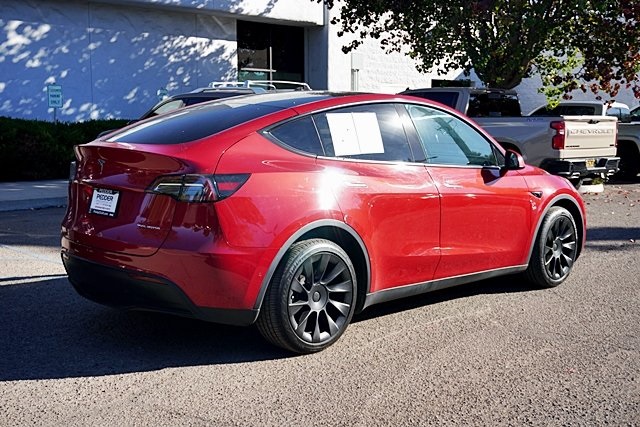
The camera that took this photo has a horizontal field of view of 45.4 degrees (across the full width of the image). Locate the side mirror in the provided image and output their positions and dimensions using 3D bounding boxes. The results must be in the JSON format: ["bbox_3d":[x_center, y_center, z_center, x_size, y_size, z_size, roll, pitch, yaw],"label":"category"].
[{"bbox_3d":[1.502,-0.414,5.901,0.160,0.160,0.210,-6,10,-44],"label":"side mirror"}]

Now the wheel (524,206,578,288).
[{"bbox_3d":[1.991,0.282,6.677,0.700,0.700,0.250,-6,10,-44],"label":"wheel"}]

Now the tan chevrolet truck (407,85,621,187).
[{"bbox_3d":[2.649,-1.394,14.883,2.070,1.960,5.890,-6,9,-43],"label":"tan chevrolet truck"}]

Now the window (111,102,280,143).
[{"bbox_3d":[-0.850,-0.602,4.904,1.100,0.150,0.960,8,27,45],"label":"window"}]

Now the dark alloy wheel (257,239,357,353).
[{"bbox_3d":[-0.073,0.488,4.664,0.700,0.700,0.250,-6,10,-44],"label":"dark alloy wheel"}]

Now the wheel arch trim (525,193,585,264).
[{"bbox_3d":[2.018,0.112,6.546,0.970,0.550,0.100,-6,10,-44],"label":"wheel arch trim"}]

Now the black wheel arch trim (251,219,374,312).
[{"bbox_3d":[-0.031,0.292,4.537,0.940,0.520,0.100,-6,10,-44],"label":"black wheel arch trim"}]

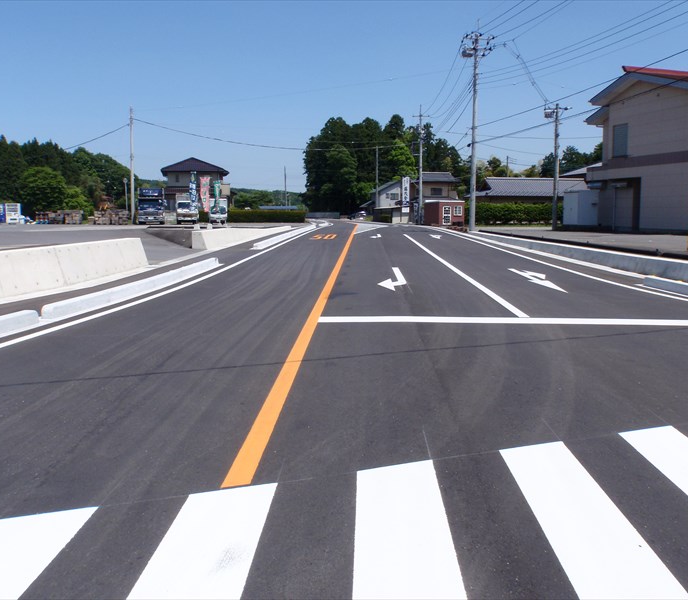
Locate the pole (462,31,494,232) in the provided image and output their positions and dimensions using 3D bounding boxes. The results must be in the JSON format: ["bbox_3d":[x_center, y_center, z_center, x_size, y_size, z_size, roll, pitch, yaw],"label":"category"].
[{"bbox_3d":[9.108,-11.304,43.842,2.100,13.261,1.300,0,8,0],"label":"pole"}]

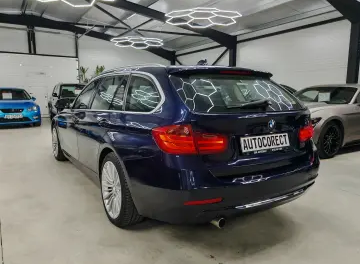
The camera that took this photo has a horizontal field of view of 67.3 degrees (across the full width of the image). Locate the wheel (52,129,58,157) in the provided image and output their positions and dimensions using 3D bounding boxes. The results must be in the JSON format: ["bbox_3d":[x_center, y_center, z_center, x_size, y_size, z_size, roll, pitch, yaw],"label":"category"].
[{"bbox_3d":[-2.099,0.182,4.735,0.170,0.495,0.495,-4,9,-34],"label":"wheel"}]

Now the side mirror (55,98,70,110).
[{"bbox_3d":[-1.665,-0.409,3.805,0.220,0.160,0.135,-4,9,-34],"label":"side mirror"}]

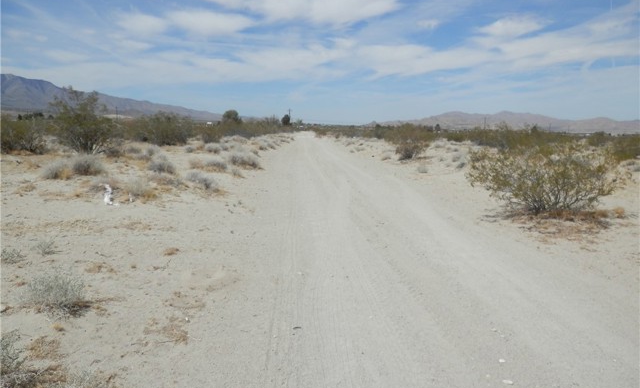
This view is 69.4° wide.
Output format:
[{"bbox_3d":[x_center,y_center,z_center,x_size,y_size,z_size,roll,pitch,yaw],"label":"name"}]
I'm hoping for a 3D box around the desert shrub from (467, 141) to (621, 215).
[{"bbox_3d":[4.556,-0.376,9.322,3.099,1.399,2.727,6,9,26],"label":"desert shrub"}]

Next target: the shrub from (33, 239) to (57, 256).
[{"bbox_3d":[-3.268,0.620,5.471,0.285,0.190,0.257,-4,10,-31],"label":"shrub"}]

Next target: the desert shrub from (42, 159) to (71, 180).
[{"bbox_3d":[-6.920,-0.668,12.109,0.843,0.524,0.801,-3,10,-30],"label":"desert shrub"}]

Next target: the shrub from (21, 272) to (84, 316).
[{"bbox_3d":[-2.290,0.813,3.967,0.631,0.284,0.555,-4,10,-30],"label":"shrub"}]

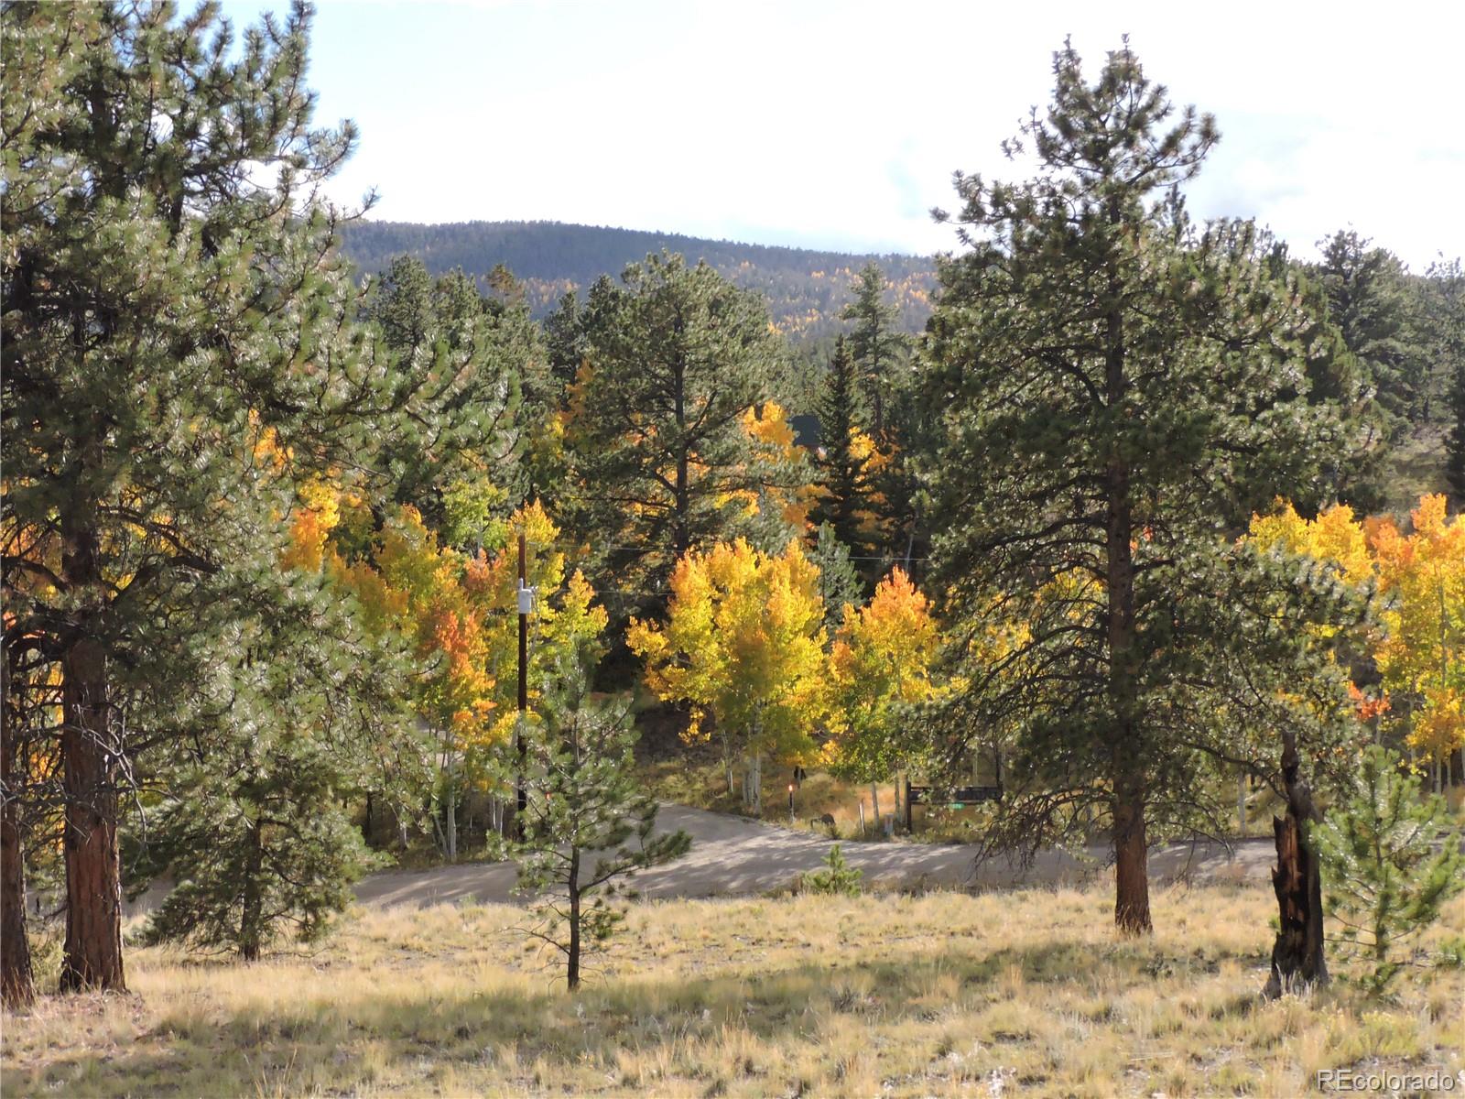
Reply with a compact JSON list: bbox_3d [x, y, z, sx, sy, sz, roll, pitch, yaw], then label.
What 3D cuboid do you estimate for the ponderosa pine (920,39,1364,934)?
[{"bbox_3d":[5.817,-0.876,33.000,6.300,12.670,6.110,0,0,0],"label":"ponderosa pine"}]

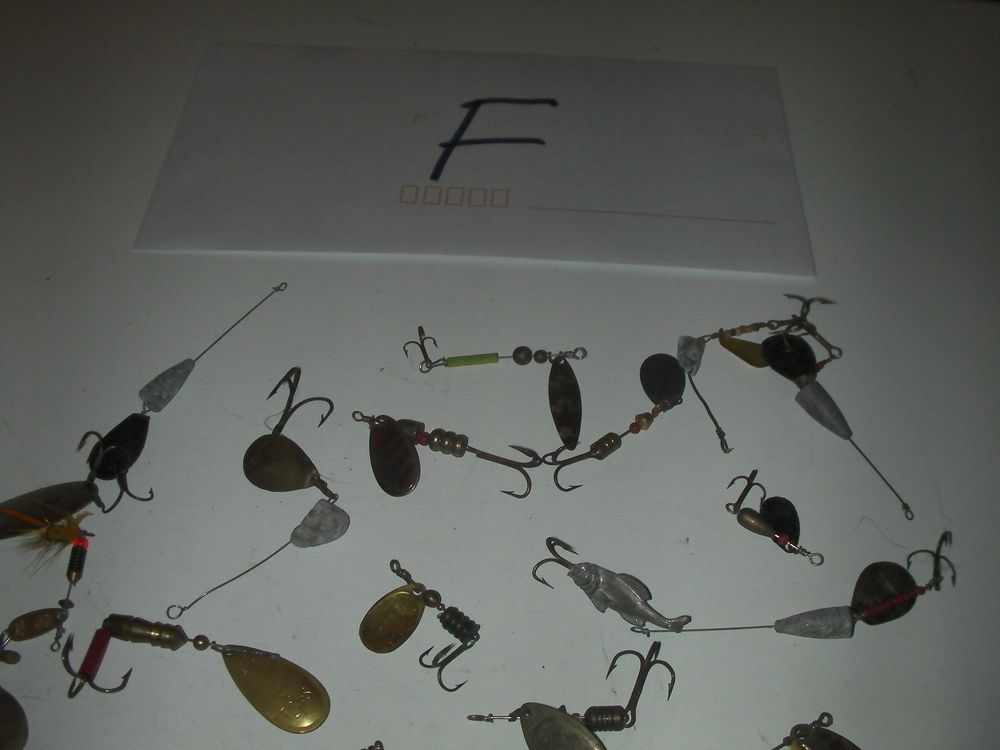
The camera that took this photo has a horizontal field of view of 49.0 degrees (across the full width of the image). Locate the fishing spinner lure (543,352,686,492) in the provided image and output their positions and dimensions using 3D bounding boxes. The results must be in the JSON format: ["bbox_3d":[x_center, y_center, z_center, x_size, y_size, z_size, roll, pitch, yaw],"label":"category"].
[{"bbox_3d":[0.034,0.012,0.311,0.058,0.012,0.018,-38,61,-27],"label":"fishing spinner lure"}]

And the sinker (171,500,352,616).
[{"bbox_3d":[-0.062,0.048,0.282,0.050,0.006,0.009,-33,59,-24],"label":"sinker"}]

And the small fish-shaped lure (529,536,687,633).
[{"bbox_3d":[0.029,0.053,0.278,0.042,0.009,0.012,23,55,16],"label":"small fish-shaped lure"}]

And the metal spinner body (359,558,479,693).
[{"bbox_3d":[-0.018,0.060,0.272,0.032,0.010,0.025,20,54,15],"label":"metal spinner body"}]

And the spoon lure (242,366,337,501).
[{"bbox_3d":[-0.054,0.015,0.305,0.029,0.012,0.036,11,52,8],"label":"spoon lure"}]

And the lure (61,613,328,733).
[{"bbox_3d":[-0.072,0.070,0.262,0.065,0.012,0.021,6,52,4],"label":"lure"}]

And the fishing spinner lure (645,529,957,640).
[{"bbox_3d":[0.077,0.058,0.273,0.086,0.013,0.016,-12,53,-10],"label":"fishing spinner lure"}]

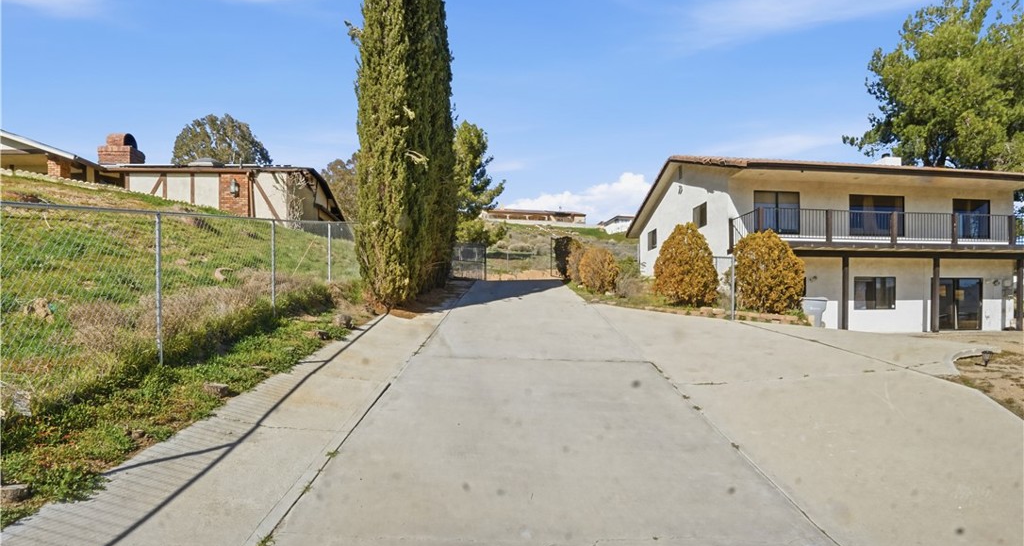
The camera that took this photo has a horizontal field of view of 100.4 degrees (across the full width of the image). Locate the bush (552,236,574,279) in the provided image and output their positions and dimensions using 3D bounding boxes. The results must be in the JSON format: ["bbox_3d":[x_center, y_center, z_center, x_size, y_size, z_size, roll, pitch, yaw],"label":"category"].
[{"bbox_3d":[1.835,-0.535,15.200,0.800,1.500,0.850,0,-2,0],"label":"bush"}]

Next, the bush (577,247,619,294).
[{"bbox_3d":[2.353,-0.068,11.600,1.100,1.300,1.100,0,-2,0],"label":"bush"}]

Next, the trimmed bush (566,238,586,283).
[{"bbox_3d":[2.058,-0.361,13.400,0.900,1.450,0.950,0,-2,0],"label":"trimmed bush"}]

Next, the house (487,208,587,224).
[{"bbox_3d":[5.069,-12.188,92.000,21.500,4.200,12.000,0,-2,-12],"label":"house"}]

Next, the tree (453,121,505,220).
[{"bbox_3d":[-3.453,-6.287,31.000,6.000,9.600,6.000,0,-2,0],"label":"tree"}]

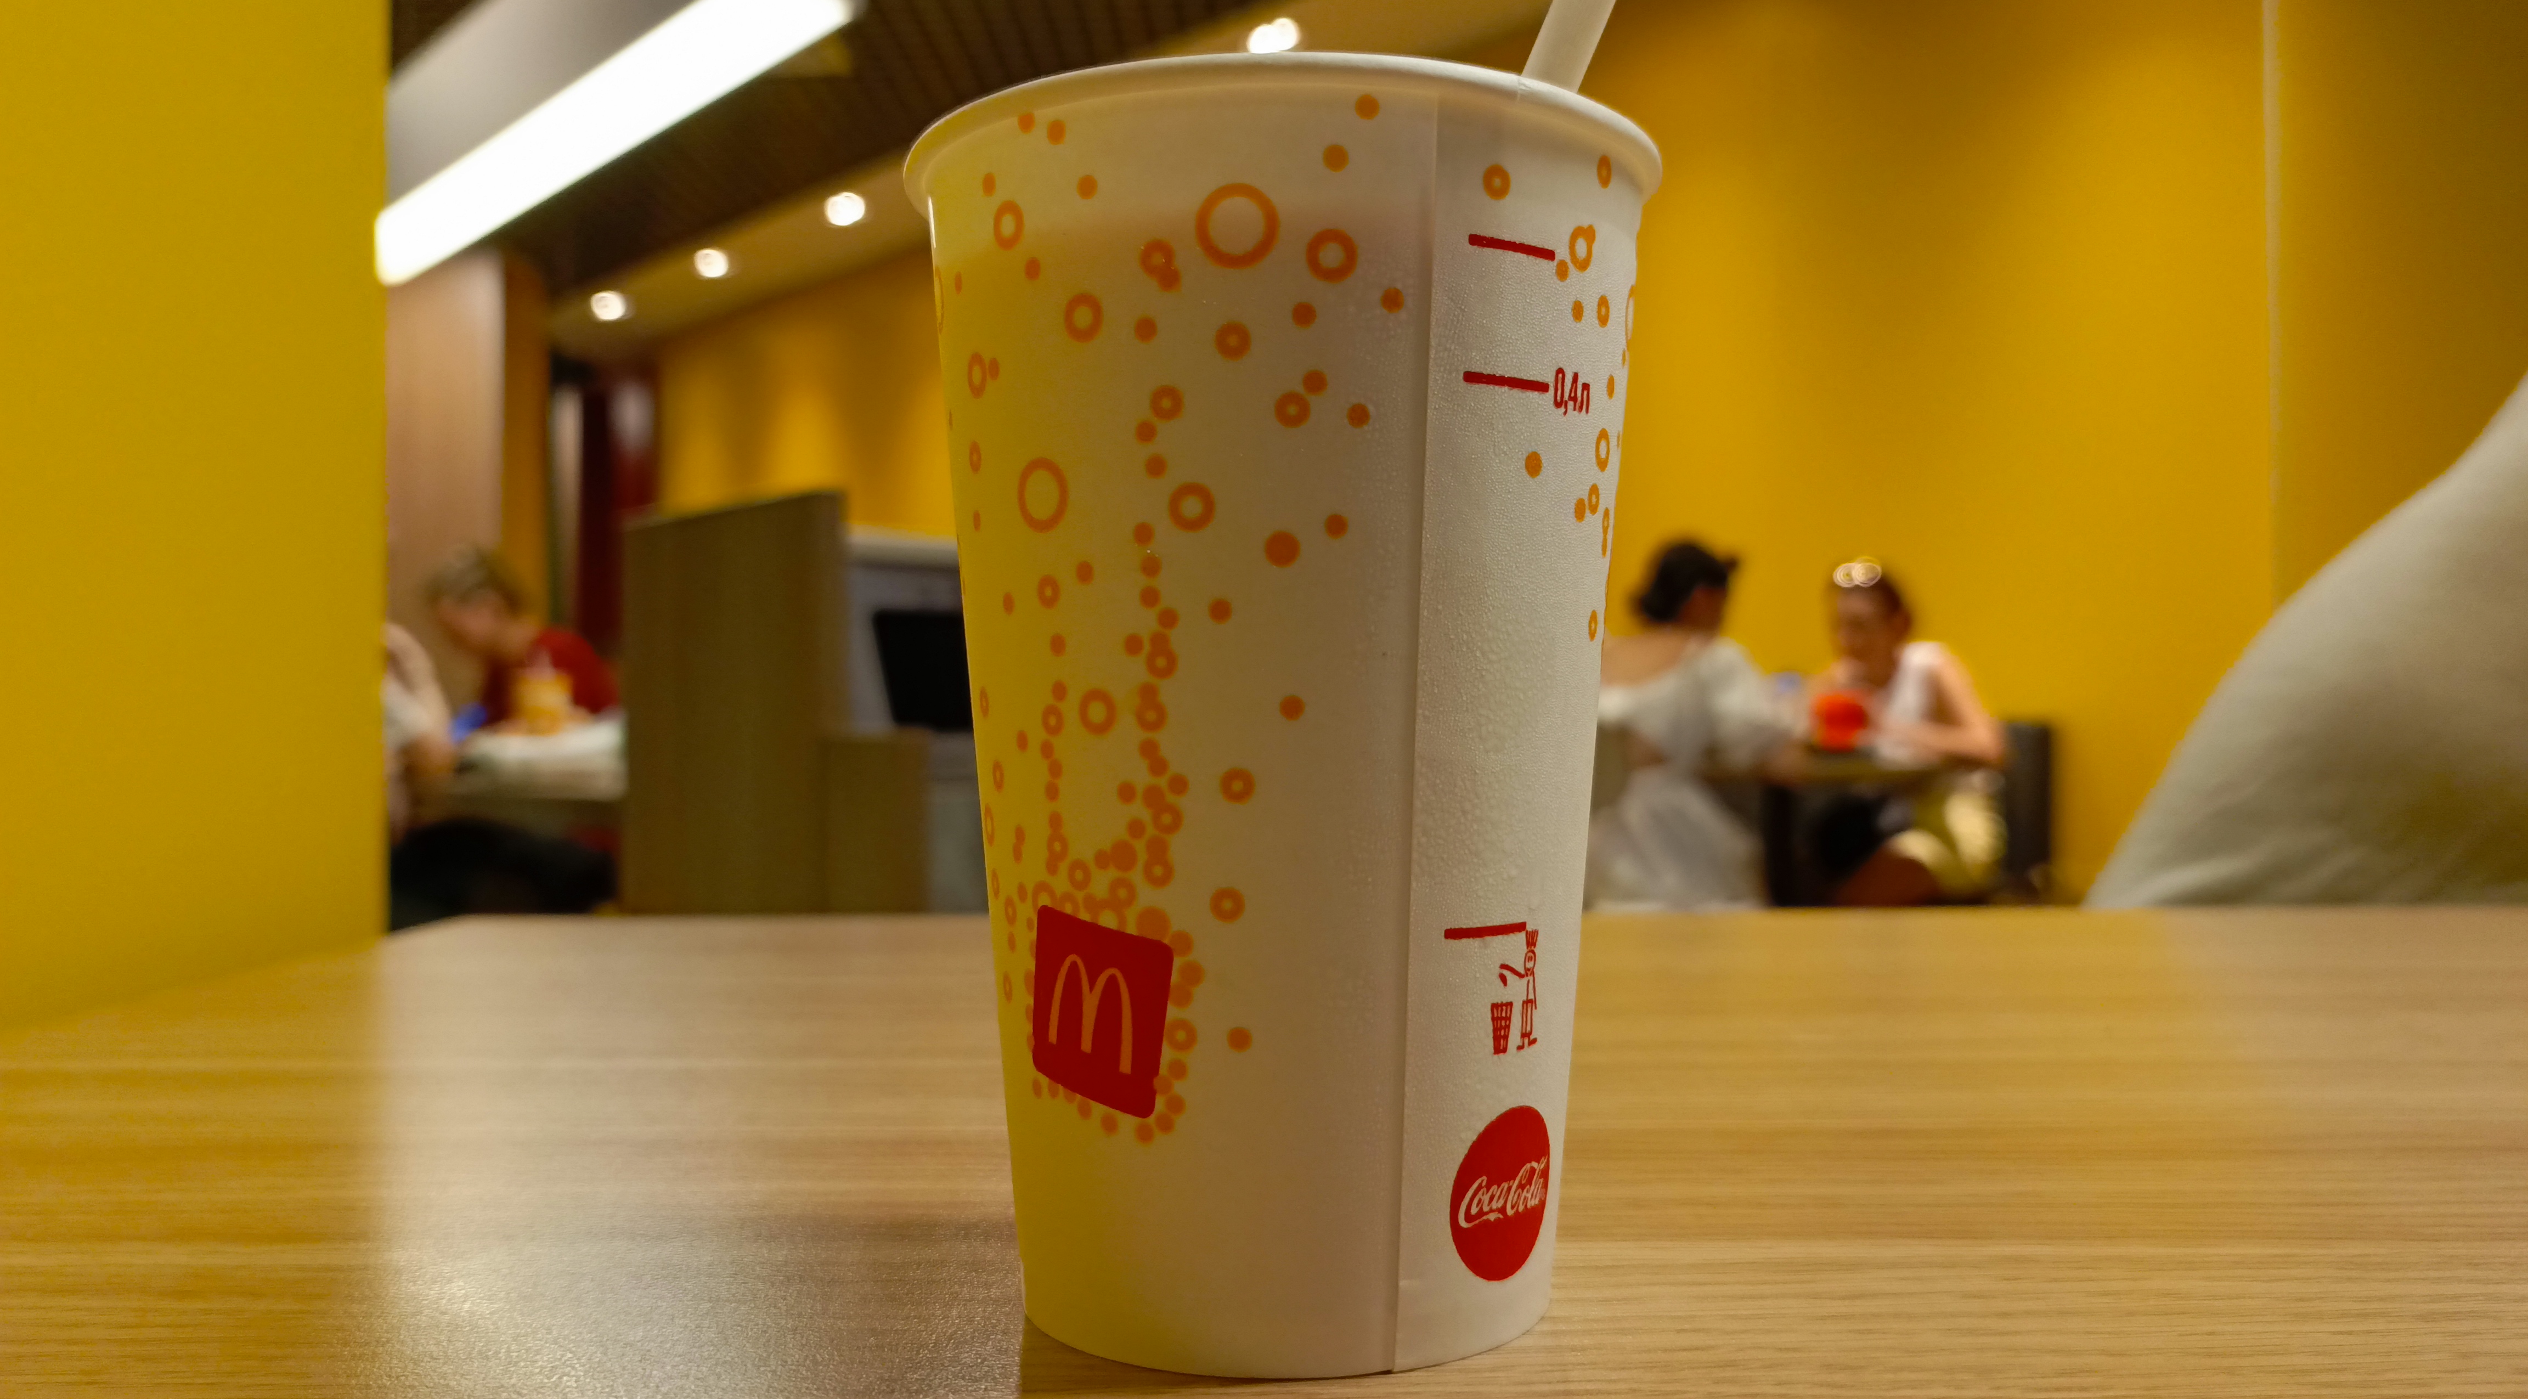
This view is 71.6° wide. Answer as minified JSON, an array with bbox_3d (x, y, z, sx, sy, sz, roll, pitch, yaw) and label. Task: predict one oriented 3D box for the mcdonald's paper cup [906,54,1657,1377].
[{"bbox_3d":[0.003,0.004,0.211,0.092,0.132,0.092,0,-1,0],"label":"mcdonald's paper cup"}]

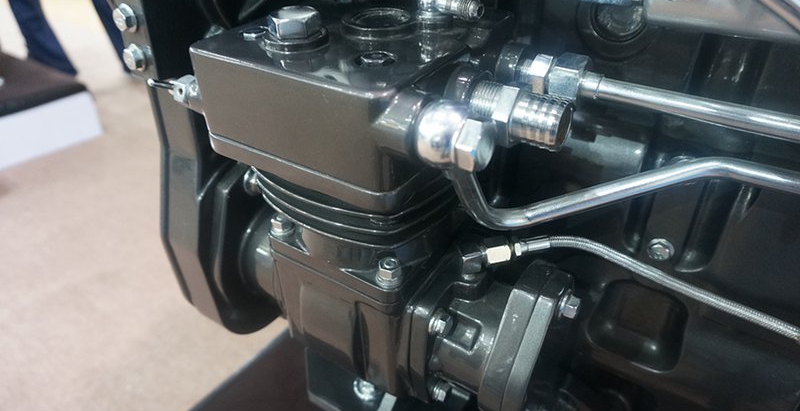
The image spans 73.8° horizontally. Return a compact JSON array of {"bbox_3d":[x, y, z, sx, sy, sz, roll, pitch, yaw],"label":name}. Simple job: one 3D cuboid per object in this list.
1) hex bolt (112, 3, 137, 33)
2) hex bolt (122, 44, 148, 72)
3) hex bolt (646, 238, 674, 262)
[{"bbox_3d":[-0.181,-0.122,0.349,0.018,0.018,0.009,20,39,27],"label":"hex bolt"},{"bbox_3d":[-0.182,-0.101,0.365,0.018,0.018,0.009,20,39,27],"label":"hex bolt"},{"bbox_3d":[0.208,0.037,0.427,0.021,0.021,0.008,20,41,27],"label":"hex bolt"}]

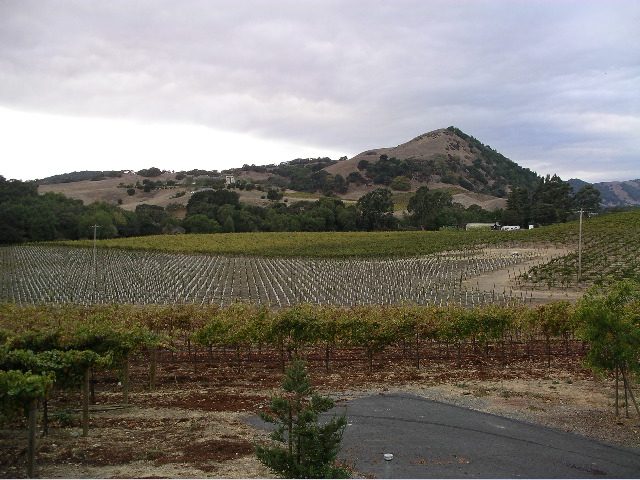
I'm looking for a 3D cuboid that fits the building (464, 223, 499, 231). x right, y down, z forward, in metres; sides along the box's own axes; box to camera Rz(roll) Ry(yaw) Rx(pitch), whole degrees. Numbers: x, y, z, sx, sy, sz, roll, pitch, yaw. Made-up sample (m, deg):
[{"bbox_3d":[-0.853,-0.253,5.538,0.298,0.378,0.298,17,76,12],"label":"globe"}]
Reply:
[{"bbox_3d":[74.230,-5.620,310.000,13.800,4.400,8.500,1,2,32],"label":"building"}]

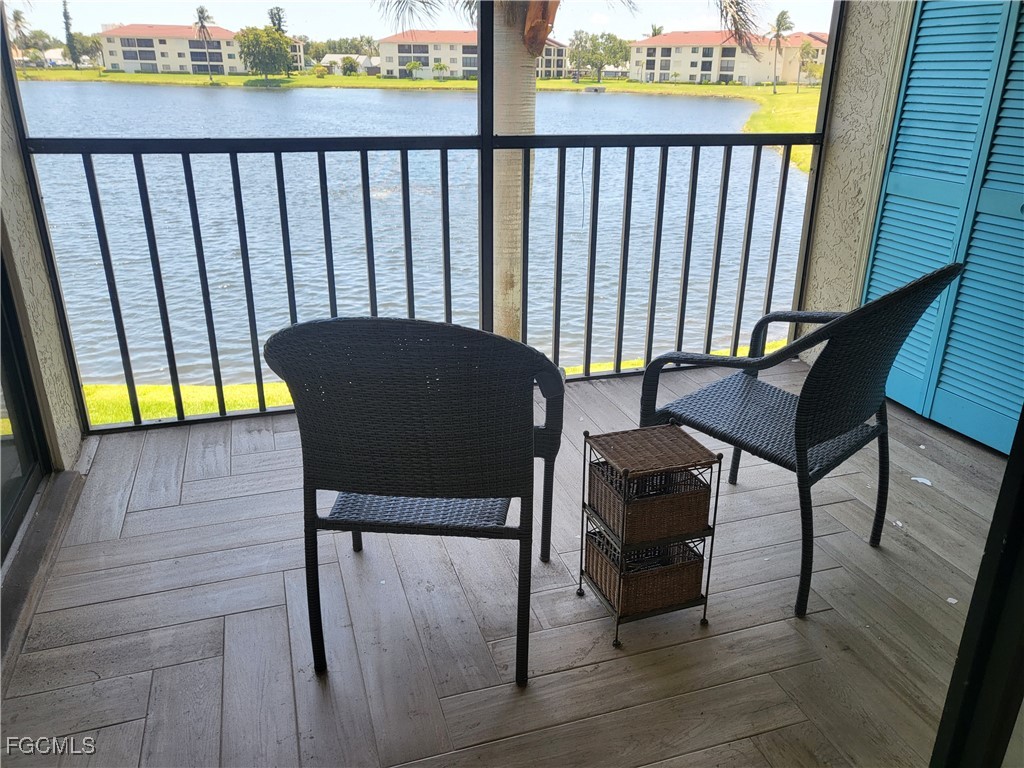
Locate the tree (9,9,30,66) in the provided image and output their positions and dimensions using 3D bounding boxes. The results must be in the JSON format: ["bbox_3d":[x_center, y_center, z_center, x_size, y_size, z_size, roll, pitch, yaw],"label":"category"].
[{"bbox_3d":[-104.757,-72.488,162.725,4.500,12.200,4.500,0,22,0],"label":"tree"}]

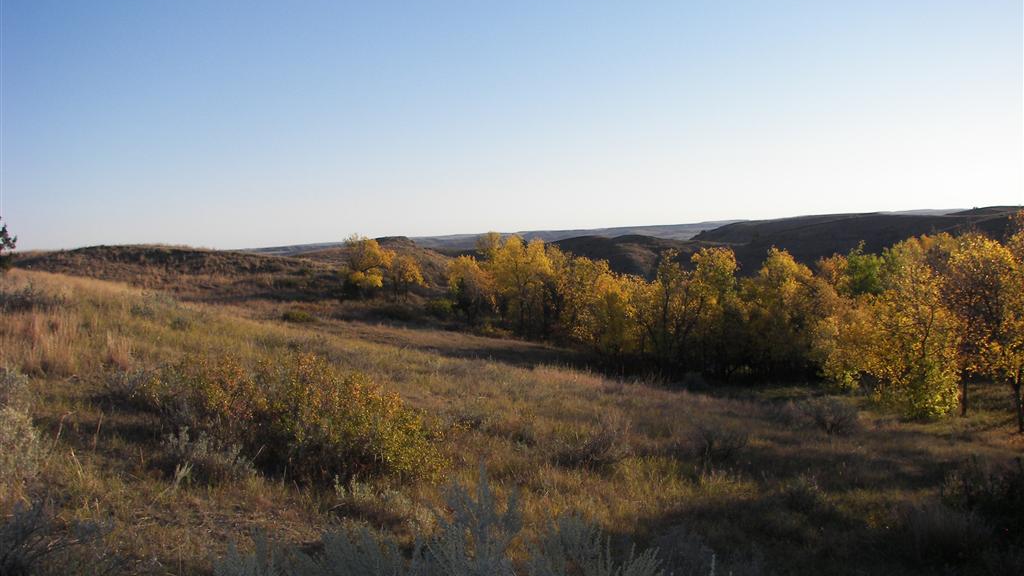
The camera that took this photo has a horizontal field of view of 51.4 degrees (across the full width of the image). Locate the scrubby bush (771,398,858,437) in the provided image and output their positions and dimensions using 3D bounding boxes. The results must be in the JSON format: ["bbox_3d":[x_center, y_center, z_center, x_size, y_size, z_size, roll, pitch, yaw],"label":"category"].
[{"bbox_3d":[5.965,2.534,21.000,1.680,0.750,1.500,-2,3,0],"label":"scrubby bush"}]

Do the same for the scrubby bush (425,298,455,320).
[{"bbox_3d":[-5.174,1.534,76.000,2.140,1.570,2.000,-2,3,0],"label":"scrubby bush"}]

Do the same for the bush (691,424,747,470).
[{"bbox_3d":[2.923,2.233,15.000,0.790,0.590,0.850,-2,3,0],"label":"bush"}]

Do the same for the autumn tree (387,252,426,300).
[{"bbox_3d":[-10.001,-1.080,100.000,3.570,4.510,3.500,-2,3,0],"label":"autumn tree"}]

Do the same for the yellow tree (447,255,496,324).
[{"bbox_3d":[-3.043,0.113,80.000,3.760,5.260,3.700,-2,3,0],"label":"yellow tree"}]

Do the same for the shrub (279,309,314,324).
[{"bbox_3d":[-11.683,1.552,58.000,1.850,0.870,1.500,-2,3,0],"label":"shrub"}]

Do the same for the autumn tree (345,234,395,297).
[{"bbox_3d":[-13.382,-2.113,100.000,4.700,5.820,4.500,-2,3,0],"label":"autumn tree"}]

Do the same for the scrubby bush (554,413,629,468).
[{"bbox_3d":[1.008,1.946,13.500,0.960,0.650,1.000,-2,3,0],"label":"scrubby bush"}]

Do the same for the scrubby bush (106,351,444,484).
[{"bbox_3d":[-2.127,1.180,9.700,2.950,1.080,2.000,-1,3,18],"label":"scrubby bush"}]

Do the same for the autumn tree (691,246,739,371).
[{"bbox_3d":[8.557,0.909,45.000,2.030,5.320,2.400,-2,3,0],"label":"autumn tree"}]

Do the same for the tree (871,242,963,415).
[{"bbox_3d":[12.155,1.217,32.000,2.760,5.410,3.000,-2,3,0],"label":"tree"}]

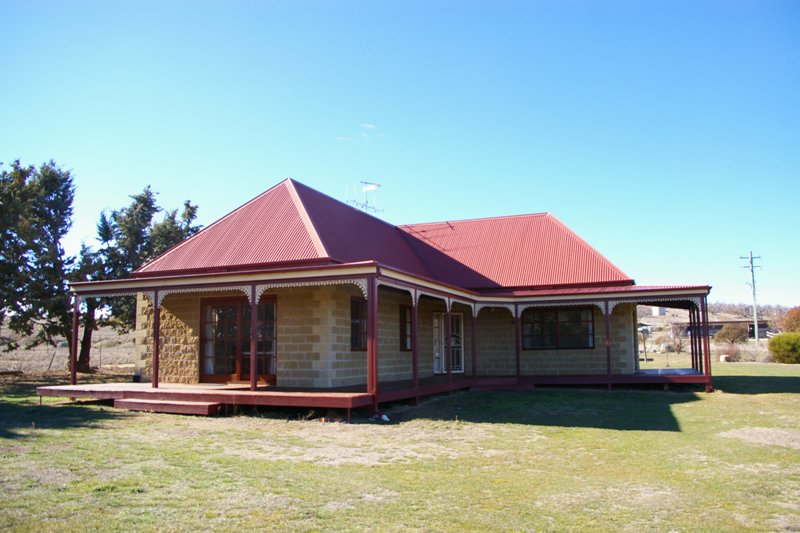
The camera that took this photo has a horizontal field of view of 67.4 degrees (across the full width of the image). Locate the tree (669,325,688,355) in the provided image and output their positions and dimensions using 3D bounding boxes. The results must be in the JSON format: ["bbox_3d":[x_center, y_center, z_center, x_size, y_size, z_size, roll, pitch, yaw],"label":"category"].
[{"bbox_3d":[20.234,5.294,43.500,1.700,2.150,1.700,-1,-8,0],"label":"tree"}]

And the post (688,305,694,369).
[{"bbox_3d":[10.838,2.684,22.300,0.100,2.350,0.100,-4,-9,23],"label":"post"}]

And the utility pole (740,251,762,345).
[{"bbox_3d":[39.335,3.444,66.763,2.200,10.500,0.350,-2,-9,12],"label":"utility pole"}]

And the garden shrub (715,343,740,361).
[{"bbox_3d":[19.110,4.978,35.000,1.550,1.050,1.400,-1,-8,0],"label":"garden shrub"}]

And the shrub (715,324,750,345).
[{"bbox_3d":[32.056,6.604,58.000,3.200,1.950,3.000,-1,-8,0],"label":"shrub"}]

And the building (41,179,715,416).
[{"bbox_3d":[1.363,0.651,18.944,15.700,6.600,16.300,-4,-9,23],"label":"building"}]

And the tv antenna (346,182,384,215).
[{"bbox_3d":[-1.321,-2.583,23.300,0.800,1.350,2.000,-8,-11,40],"label":"tv antenna"}]

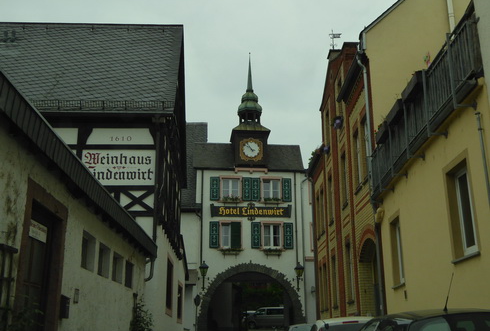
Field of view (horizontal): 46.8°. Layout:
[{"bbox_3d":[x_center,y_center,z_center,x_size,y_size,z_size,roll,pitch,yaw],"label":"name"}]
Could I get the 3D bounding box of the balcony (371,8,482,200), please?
[{"bbox_3d":[3.384,-0.708,10.830,0.650,1.196,7.082,-1,-16,1],"label":"balcony"}]

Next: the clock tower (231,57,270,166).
[{"bbox_3d":[0.331,-3.295,34.066,2.200,7.650,2.150,1,-16,-5],"label":"clock tower"}]

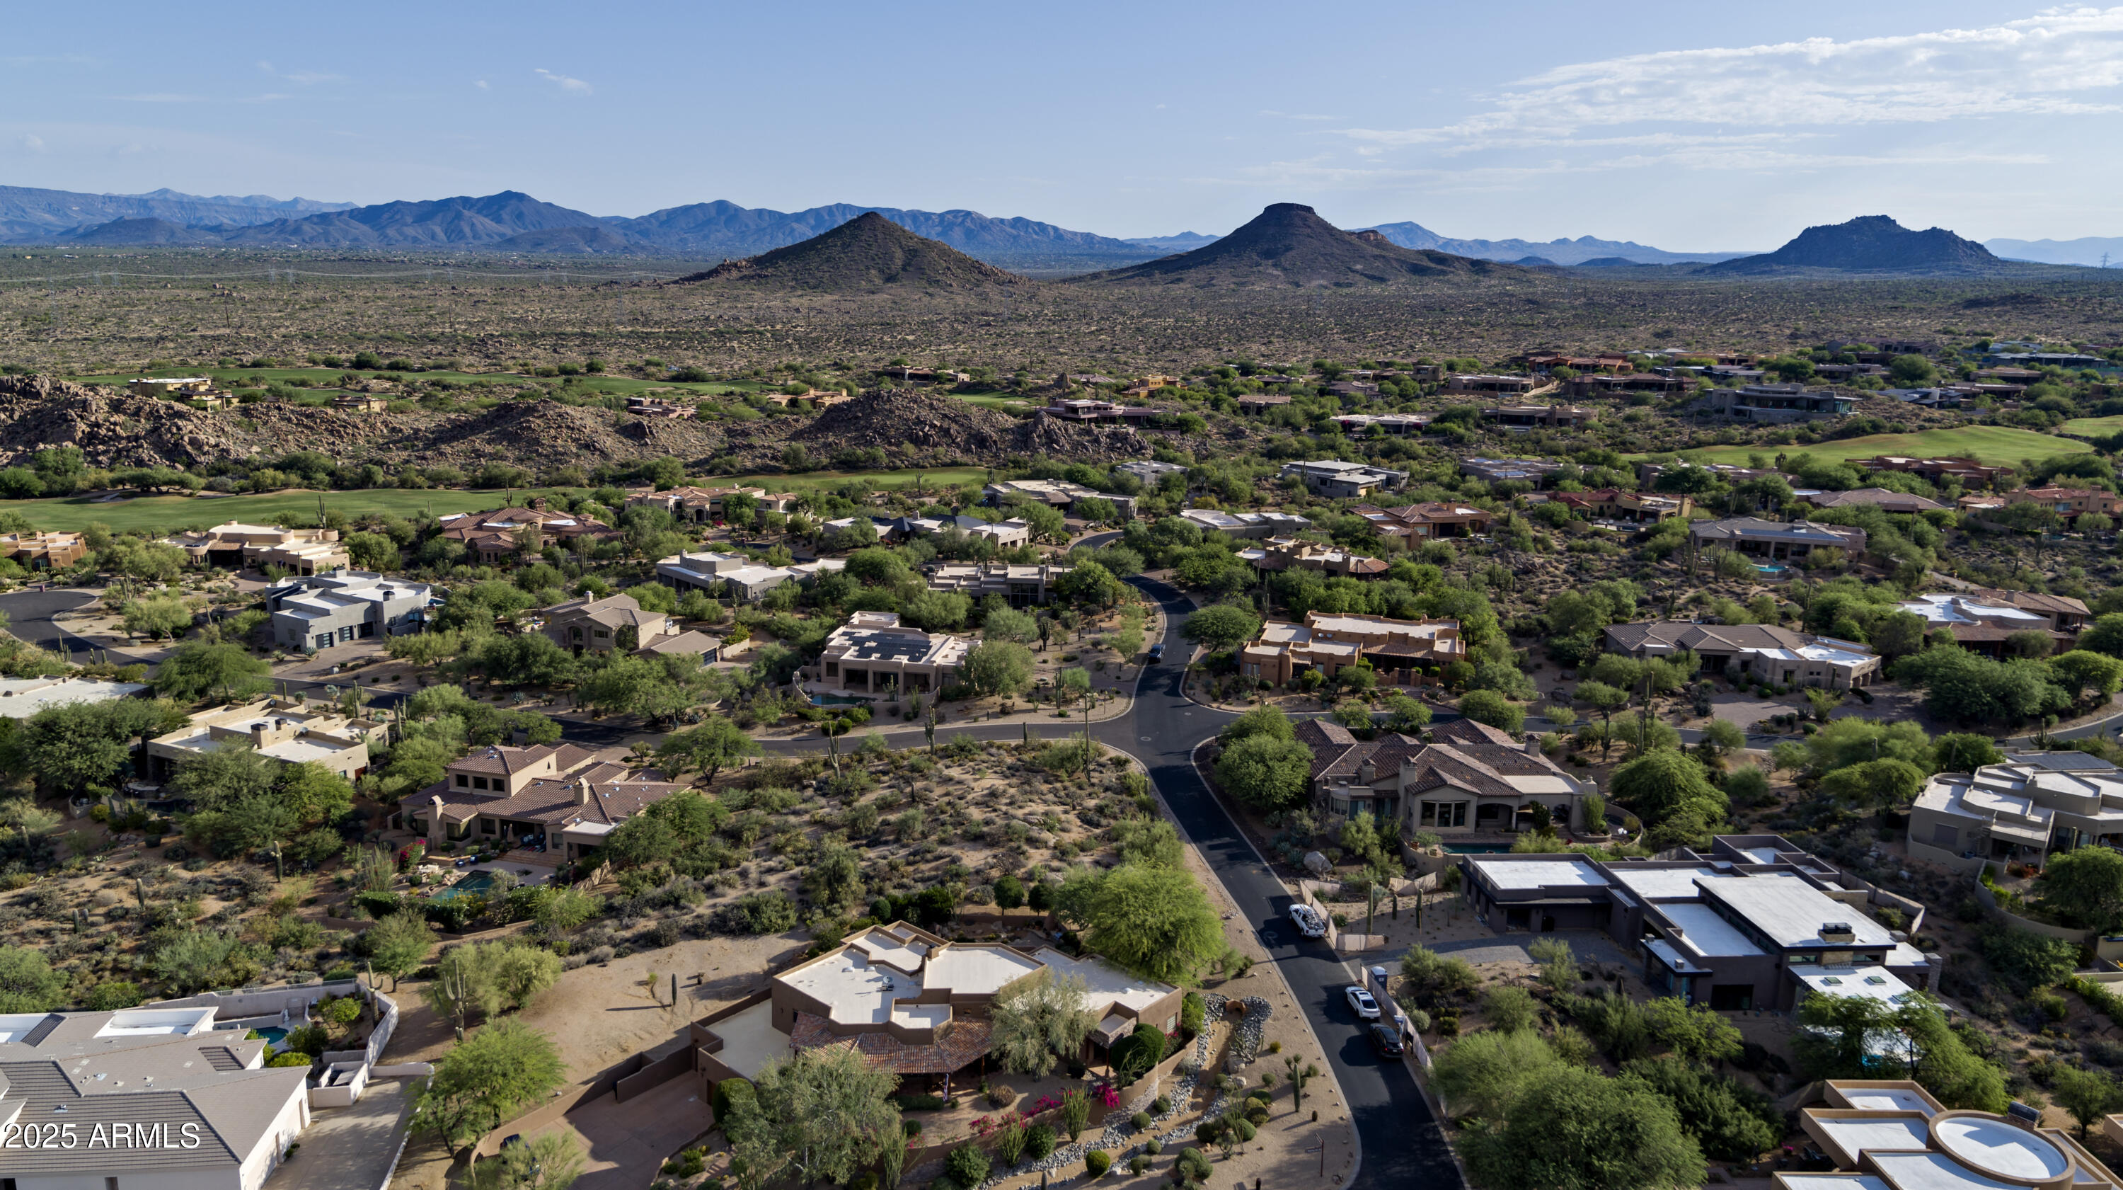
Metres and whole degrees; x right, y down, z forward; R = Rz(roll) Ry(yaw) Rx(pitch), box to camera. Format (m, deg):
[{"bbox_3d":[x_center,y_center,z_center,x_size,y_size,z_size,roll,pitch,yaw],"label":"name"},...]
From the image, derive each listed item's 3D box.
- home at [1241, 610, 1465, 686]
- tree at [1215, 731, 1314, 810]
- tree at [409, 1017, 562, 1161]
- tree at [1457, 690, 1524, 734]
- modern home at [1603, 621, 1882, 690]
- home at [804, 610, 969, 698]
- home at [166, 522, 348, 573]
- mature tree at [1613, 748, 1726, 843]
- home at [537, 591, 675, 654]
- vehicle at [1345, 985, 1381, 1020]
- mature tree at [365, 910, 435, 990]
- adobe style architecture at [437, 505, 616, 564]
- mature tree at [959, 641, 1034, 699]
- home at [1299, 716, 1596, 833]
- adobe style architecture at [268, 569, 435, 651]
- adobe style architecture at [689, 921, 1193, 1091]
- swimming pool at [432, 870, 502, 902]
[{"bbox_3d":[49.960,9.790,228.470,33.500,5.800,26.500,6,16,20],"label":"home"},{"bbox_3d":[24.780,21.770,165.720,11.800,8.500,11.000,0,14,0],"label":"tree"},{"bbox_3d":[-42.810,37.570,101.630,10.900,8.700,10.000,0,14,0],"label":"tree"},{"bbox_3d":[60.700,16.450,191.110,9.200,6.000,8.700,0,14,0],"label":"tree"},{"bbox_3d":[114.090,10.190,226.510,40.000,6.000,19.000,2,15,9],"label":"modern home"},{"bbox_3d":[-26.000,9.100,221.740,22.500,5.000,25.000,2,15,7],"label":"home"},{"bbox_3d":[-170.450,-10.150,290.670,34.000,6.800,21.000,-3,15,-15],"label":"home"},{"bbox_3d":[75.080,24.430,167.540,13.000,8.200,12.500,0,15,0],"label":"mature tree"},{"bbox_3d":[-78.500,4.380,234.470,18.000,7.800,14.500,6,16,22],"label":"home"},{"bbox_3d":[28.390,38.360,127.470,1.860,1.450,4.800,-3,15,-10],"label":"vehicle"},{"bbox_3d":[-61.200,33.140,124.160,5.800,7.000,5.600,0,14,0],"label":"mature tree"},{"bbox_3d":[-122.000,-14.600,311.160,38.000,6.400,25.000,3,15,10],"label":"adobe style architecture"},{"bbox_3d":[-9.800,11.530,205.850,11.200,8.200,10.500,0,14,0],"label":"mature tree"},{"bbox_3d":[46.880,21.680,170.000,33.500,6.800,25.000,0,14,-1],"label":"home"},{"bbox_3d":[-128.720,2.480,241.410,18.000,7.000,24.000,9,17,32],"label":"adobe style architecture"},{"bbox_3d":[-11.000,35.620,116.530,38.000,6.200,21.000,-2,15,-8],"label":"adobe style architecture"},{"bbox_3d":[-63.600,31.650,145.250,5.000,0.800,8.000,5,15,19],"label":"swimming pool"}]

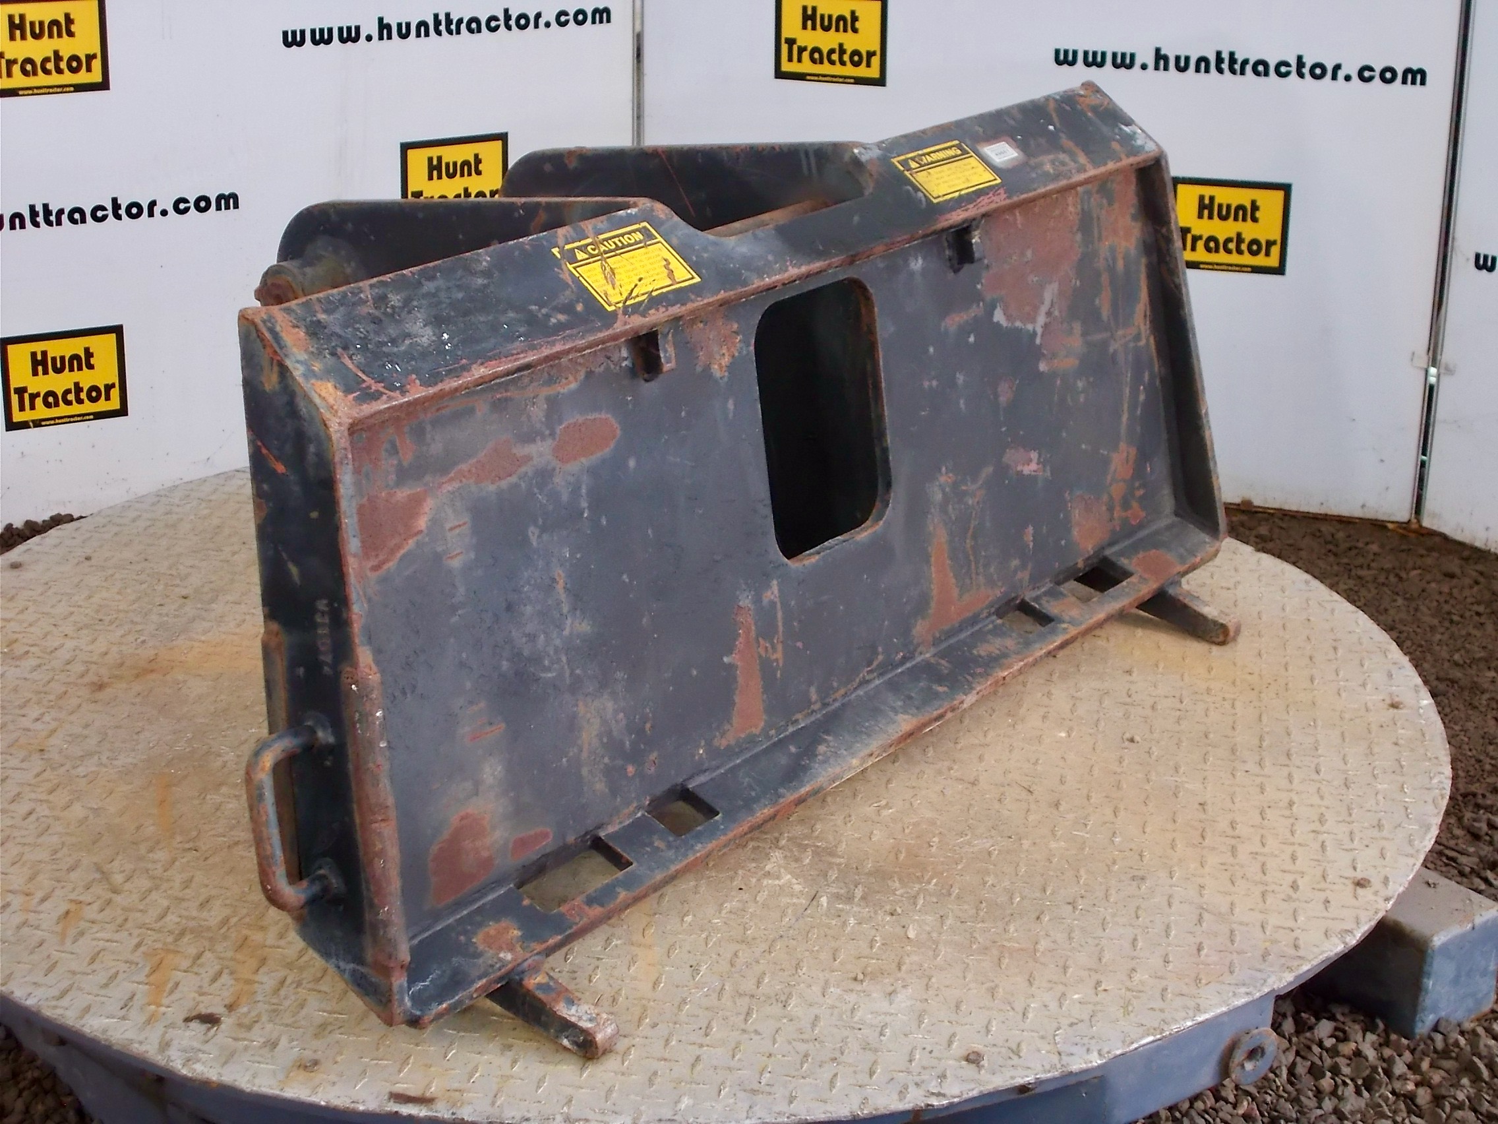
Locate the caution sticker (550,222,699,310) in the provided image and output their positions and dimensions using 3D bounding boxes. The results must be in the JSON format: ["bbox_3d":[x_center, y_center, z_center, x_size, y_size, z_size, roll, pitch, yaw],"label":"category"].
[{"bbox_3d":[-0.086,-0.212,1.798,0.064,0.004,0.106,46,39,15],"label":"caution sticker"}]

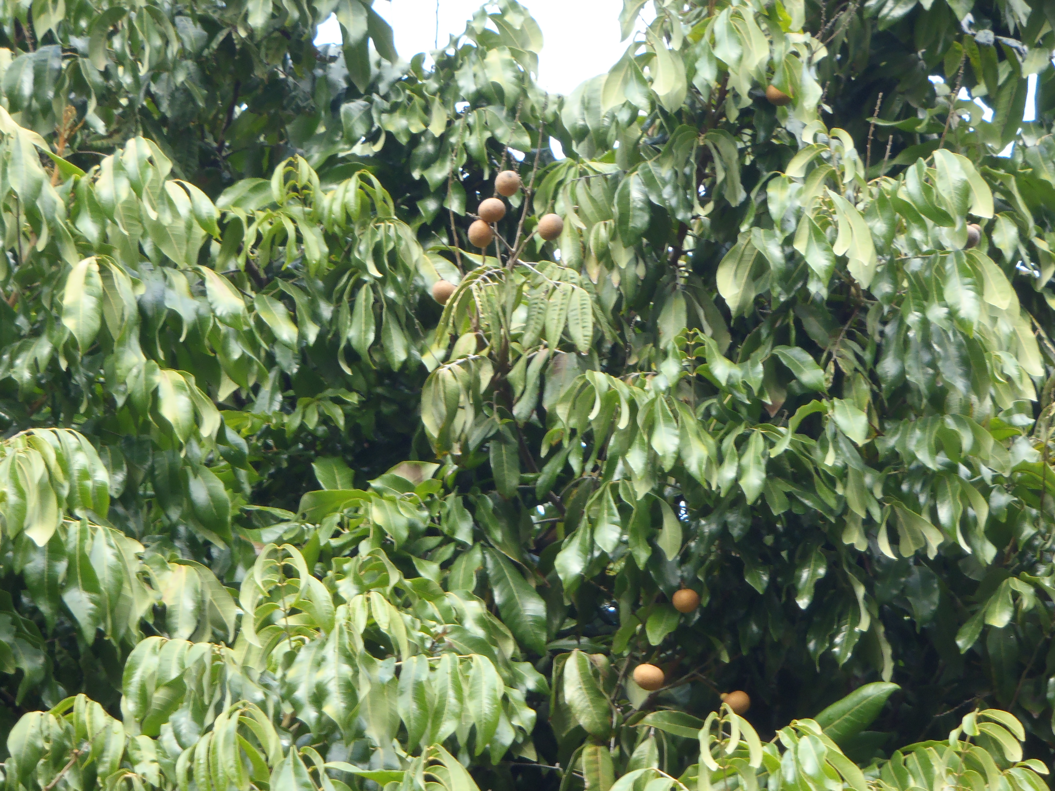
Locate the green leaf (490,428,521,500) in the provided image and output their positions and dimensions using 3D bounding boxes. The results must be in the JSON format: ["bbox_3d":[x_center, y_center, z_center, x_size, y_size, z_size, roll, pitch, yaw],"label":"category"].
[{"bbox_3d":[-0.025,0.074,4.650,0.031,0.083,0.020,-3,-5,0],"label":"green leaf"}]

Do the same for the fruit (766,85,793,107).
[{"bbox_3d":[0.271,-0.326,4.600,0.029,0.028,0.029,0,-12,0],"label":"fruit"}]

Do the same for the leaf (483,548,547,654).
[{"bbox_3d":[-0.013,0.217,4.500,0.047,0.130,0.027,-30,-15,0],"label":"leaf"}]

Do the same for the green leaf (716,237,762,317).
[{"bbox_3d":[0.223,-0.126,4.500,0.043,0.090,0.025,10,0,0],"label":"green leaf"}]

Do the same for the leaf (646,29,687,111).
[{"bbox_3d":[0.155,-0.362,4.750,0.041,0.092,0.025,-15,-5,11],"label":"leaf"}]

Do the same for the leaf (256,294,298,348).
[{"bbox_3d":[-0.267,-0.079,4.550,0.029,0.074,0.024,-36,-15,0],"label":"leaf"}]

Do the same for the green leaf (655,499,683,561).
[{"bbox_3d":[0.156,0.148,4.700,0.027,0.069,0.018,-7,-5,-11],"label":"green leaf"}]

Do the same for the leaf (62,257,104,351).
[{"bbox_3d":[-0.464,-0.095,4.450,0.040,0.101,0.027,9,-15,0],"label":"leaf"}]

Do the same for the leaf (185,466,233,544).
[{"bbox_3d":[-0.340,0.117,4.550,0.038,0.095,0.020,-27,-8,-8],"label":"leaf"}]

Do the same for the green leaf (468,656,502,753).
[{"bbox_3d":[-0.043,0.314,4.350,0.036,0.101,0.022,0,-8,-11],"label":"green leaf"}]

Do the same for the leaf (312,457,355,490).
[{"bbox_3d":[-0.211,0.092,4.650,0.040,0.063,0.025,-21,-15,0],"label":"leaf"}]

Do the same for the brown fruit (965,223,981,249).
[{"bbox_3d":[0.481,-0.173,4.650,0.025,0.025,0.025,0,-10,0],"label":"brown fruit"}]

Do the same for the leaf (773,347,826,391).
[{"bbox_3d":[0.300,-0.029,4.700,0.073,0.029,0.022,39,0,12],"label":"leaf"}]

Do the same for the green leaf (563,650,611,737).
[{"bbox_3d":[0.063,0.314,4.500,0.042,0.096,0.020,-20,-5,11],"label":"green leaf"}]

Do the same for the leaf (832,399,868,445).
[{"bbox_3d":[0.352,0.029,4.650,0.032,0.059,0.020,-33,-15,0],"label":"leaf"}]

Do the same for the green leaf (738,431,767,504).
[{"bbox_3d":[0.245,0.078,4.650,0.029,0.079,0.020,5,-8,0],"label":"green leaf"}]

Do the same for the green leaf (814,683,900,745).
[{"bbox_3d":[0.340,0.334,4.450,0.113,0.039,0.025,-35,0,-5],"label":"green leaf"}]

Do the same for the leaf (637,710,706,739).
[{"bbox_3d":[0.153,0.347,4.500,0.078,0.031,0.020,6,-33,0],"label":"leaf"}]

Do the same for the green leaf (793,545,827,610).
[{"bbox_3d":[0.308,0.196,4.650,0.031,0.076,0.024,15,-10,0],"label":"green leaf"}]

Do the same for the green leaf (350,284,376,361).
[{"bbox_3d":[-0.181,-0.081,4.700,0.029,0.084,0.018,-4,-8,0],"label":"green leaf"}]

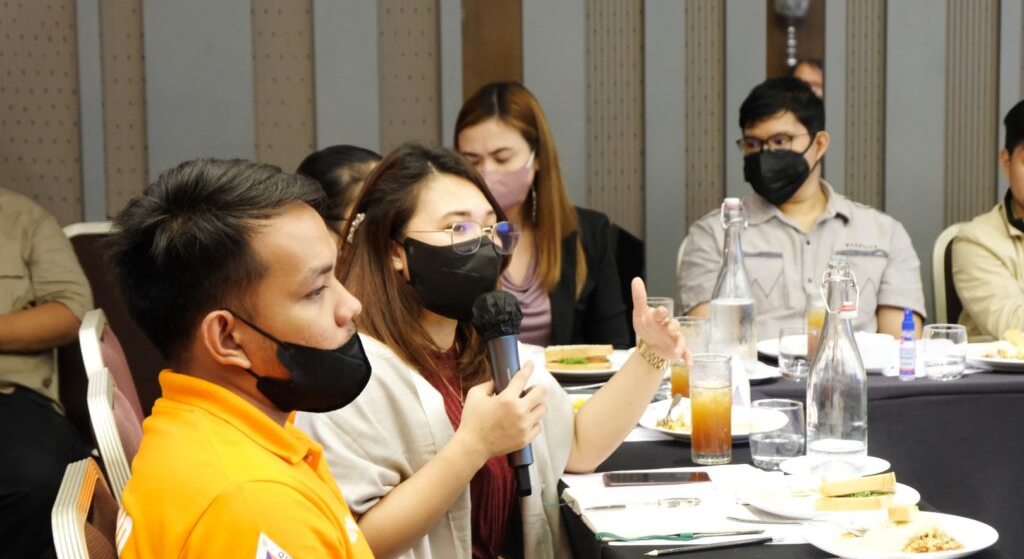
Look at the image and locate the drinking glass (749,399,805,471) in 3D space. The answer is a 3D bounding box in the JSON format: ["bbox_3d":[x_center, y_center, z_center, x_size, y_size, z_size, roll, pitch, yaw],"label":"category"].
[{"bbox_3d":[0.394,0.230,3.161,0.083,0.092,0.083,0,7,6],"label":"drinking glass"}]

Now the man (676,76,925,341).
[{"bbox_3d":[0.613,0.241,4.290,0.550,1.278,0.740,-1,7,-3],"label":"man"}]

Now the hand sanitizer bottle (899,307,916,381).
[{"bbox_3d":[0.705,0.115,3.798,0.029,0.129,0.029,1,8,11],"label":"hand sanitizer bottle"}]

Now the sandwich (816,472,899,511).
[{"bbox_3d":[0.450,0.276,2.821,0.100,0.045,0.068,-1,7,0],"label":"sandwich"}]

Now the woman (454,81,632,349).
[{"bbox_3d":[0.034,0.264,4.069,0.480,1.260,0.700,-1,7,0],"label":"woman"}]

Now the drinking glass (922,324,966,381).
[{"bbox_3d":[0.775,0.131,3.819,0.076,0.090,0.076,-1,7,0],"label":"drinking glass"}]

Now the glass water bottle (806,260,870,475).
[{"bbox_3d":[0.474,0.120,3.097,0.087,0.307,0.087,0,7,6],"label":"glass water bottle"}]

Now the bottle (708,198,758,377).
[{"bbox_3d":[0.399,0.012,3.836,0.085,0.314,0.085,-1,7,0],"label":"bottle"}]

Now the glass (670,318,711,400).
[{"bbox_3d":[0.302,0.145,3.583,0.061,0.155,0.061,0,7,6],"label":"glass"}]

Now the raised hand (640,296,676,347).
[{"bbox_3d":[0.214,0.063,3.050,0.090,0.130,0.115,-2,7,-9],"label":"raised hand"}]

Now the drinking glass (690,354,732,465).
[{"bbox_3d":[0.296,0.192,3.155,0.060,0.153,0.060,-1,7,0],"label":"drinking glass"}]

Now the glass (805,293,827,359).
[{"bbox_3d":[0.570,0.094,3.890,0.060,0.149,0.060,-1,7,0],"label":"glass"}]

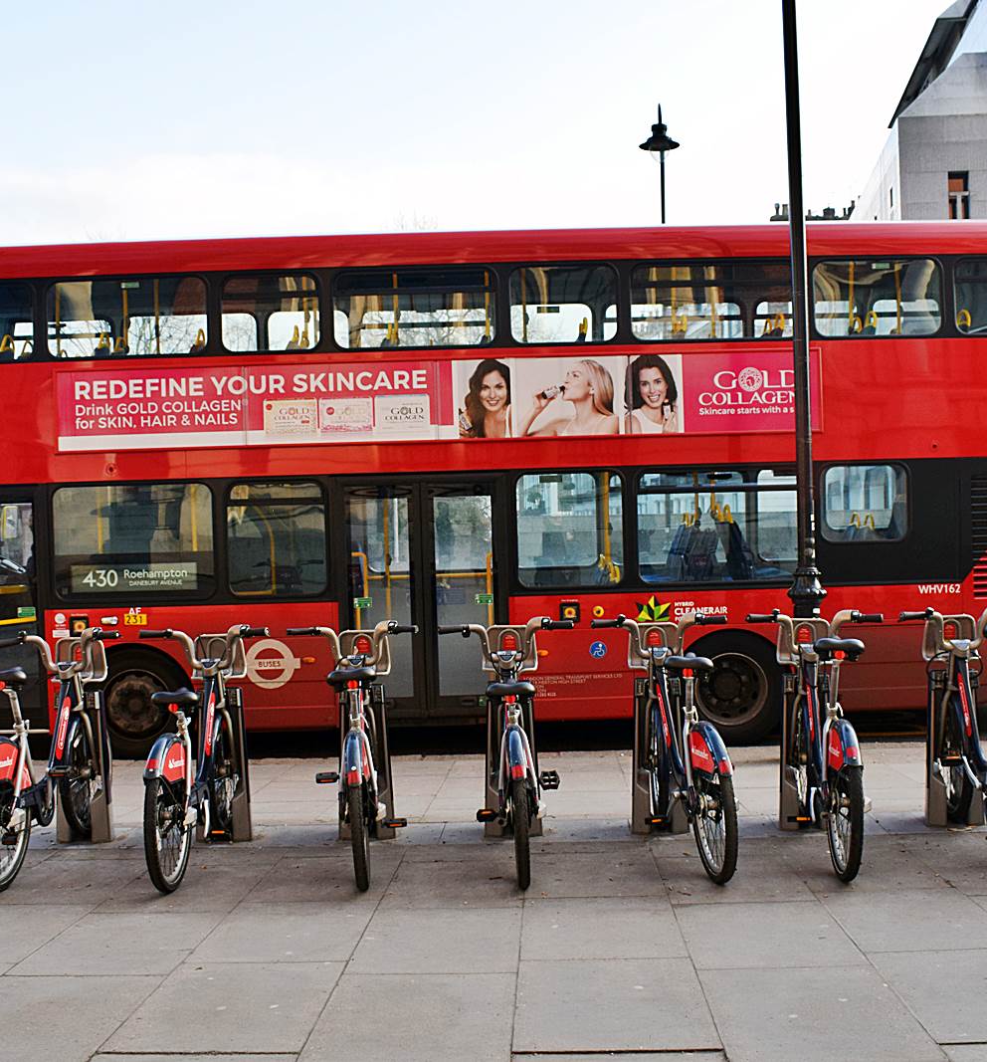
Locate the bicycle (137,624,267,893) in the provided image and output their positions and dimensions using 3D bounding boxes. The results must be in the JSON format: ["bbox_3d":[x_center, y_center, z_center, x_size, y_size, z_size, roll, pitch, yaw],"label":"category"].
[{"bbox_3d":[-1.437,1.039,6.384,0.660,1.120,1.800,-2,0,1],"label":"bicycle"}]

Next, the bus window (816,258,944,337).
[{"bbox_3d":[3.167,-1.918,10.950,1.051,0.618,0.060,-2,-1,0],"label":"bus window"}]

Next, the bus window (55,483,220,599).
[{"bbox_3d":[-2.935,0.071,10.813,1.313,0.884,0.060,-2,1,-1],"label":"bus window"}]

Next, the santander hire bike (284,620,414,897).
[{"bbox_3d":[-0.621,1.004,6.250,0.660,1.120,1.760,-1,-1,-6],"label":"santander hire bike"}]

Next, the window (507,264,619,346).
[{"bbox_3d":[0.575,-1.872,10.950,0.897,0.632,0.060,-2,-1,0],"label":"window"}]

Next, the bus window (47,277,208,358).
[{"bbox_3d":[-3.023,-1.759,10.950,1.318,0.642,0.060,-2,-1,0],"label":"bus window"}]

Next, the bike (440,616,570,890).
[{"bbox_3d":[0.098,0.983,6.198,0.660,1.120,1.760,-1,-1,-2],"label":"bike"}]

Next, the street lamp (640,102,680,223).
[{"bbox_3d":[3.297,-3.270,25.252,0.780,9.700,0.780,-2,-1,0],"label":"street lamp"}]

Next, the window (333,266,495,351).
[{"bbox_3d":[-0.662,-1.841,10.950,1.318,0.642,0.060,-2,-1,0],"label":"window"}]

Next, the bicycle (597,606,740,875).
[{"bbox_3d":[0.881,0.962,6.199,0.660,1.120,1.760,-1,-1,-8],"label":"bicycle"}]

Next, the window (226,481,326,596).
[{"bbox_3d":[-1.792,0.064,10.950,0.807,0.937,0.060,-2,-1,0],"label":"window"}]

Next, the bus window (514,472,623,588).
[{"bbox_3d":[0.616,-0.005,10.858,0.869,0.931,0.060,-2,1,-1],"label":"bus window"}]

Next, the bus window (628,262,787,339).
[{"bbox_3d":[1.798,-1.879,10.867,1.354,0.621,0.060,-2,1,-1],"label":"bus window"}]

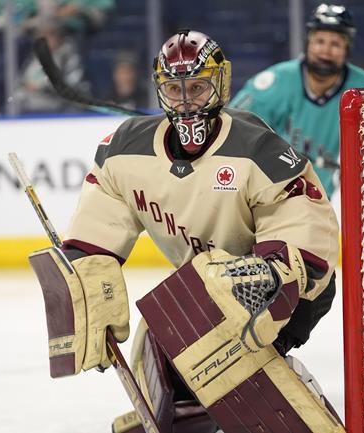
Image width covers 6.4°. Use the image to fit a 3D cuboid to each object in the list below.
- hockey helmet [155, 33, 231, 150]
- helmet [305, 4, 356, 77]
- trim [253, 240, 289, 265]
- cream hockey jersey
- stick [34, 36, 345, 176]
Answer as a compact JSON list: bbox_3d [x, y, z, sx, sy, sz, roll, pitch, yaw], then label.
[{"bbox_3d":[0.031,-0.367,9.500,0.225,0.330,0.280,-1,6,16],"label":"hockey helmet"},{"bbox_3d":[0.621,-0.735,13.500,0.210,0.280,0.270,7,9,8],"label":"helmet"},{"bbox_3d":[0.262,0.111,9.450,0.112,0.080,0.060,-1,2,-6],"label":"trim"},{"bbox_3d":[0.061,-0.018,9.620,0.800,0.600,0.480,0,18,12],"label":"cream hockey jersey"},{"bbox_3d":[0.127,-0.440,13.300,1.636,0.246,0.070,14,19,-19],"label":"stick"}]

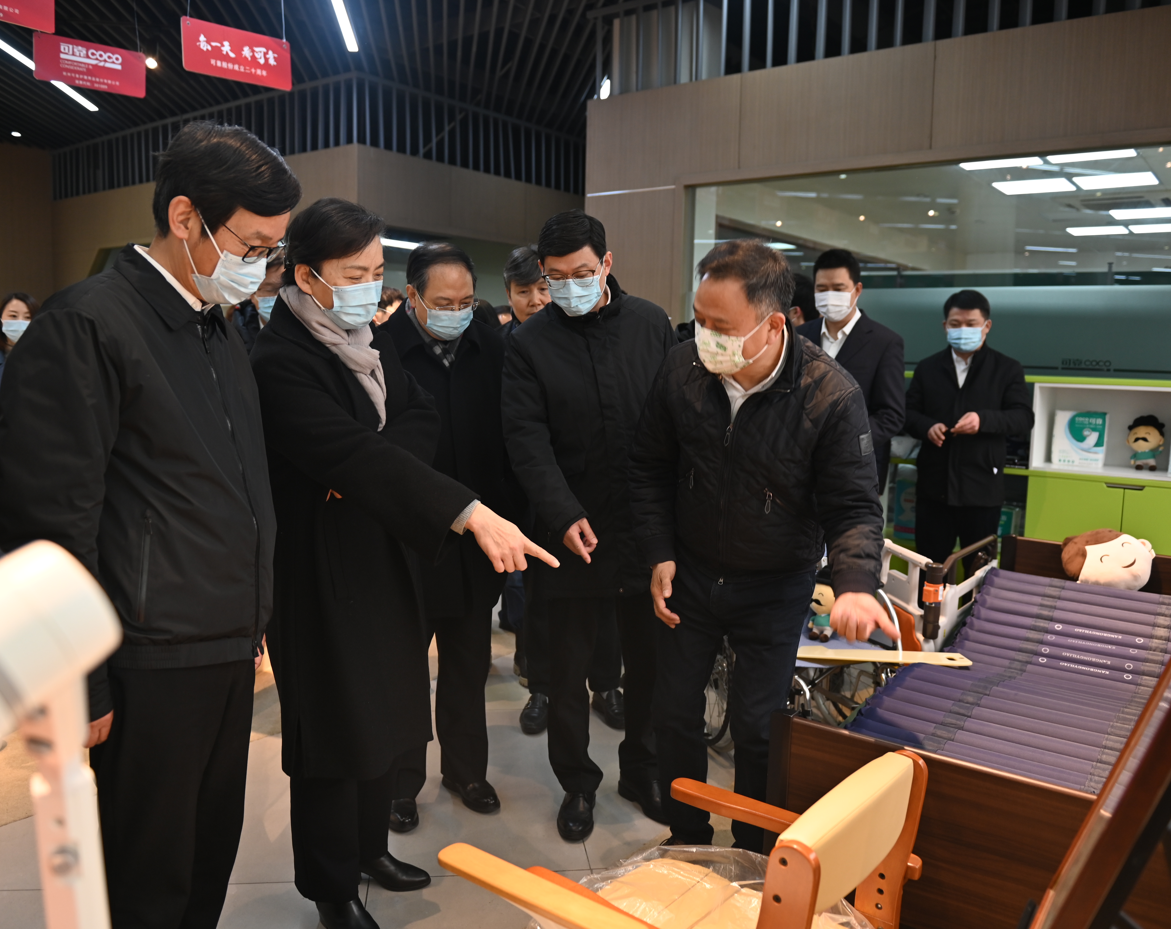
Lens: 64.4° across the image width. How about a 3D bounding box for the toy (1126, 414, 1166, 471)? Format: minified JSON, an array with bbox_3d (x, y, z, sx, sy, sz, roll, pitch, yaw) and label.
[{"bbox_3d":[2.411,-0.091,4.000,0.150,0.240,0.120,6,9,40],"label":"toy"}]

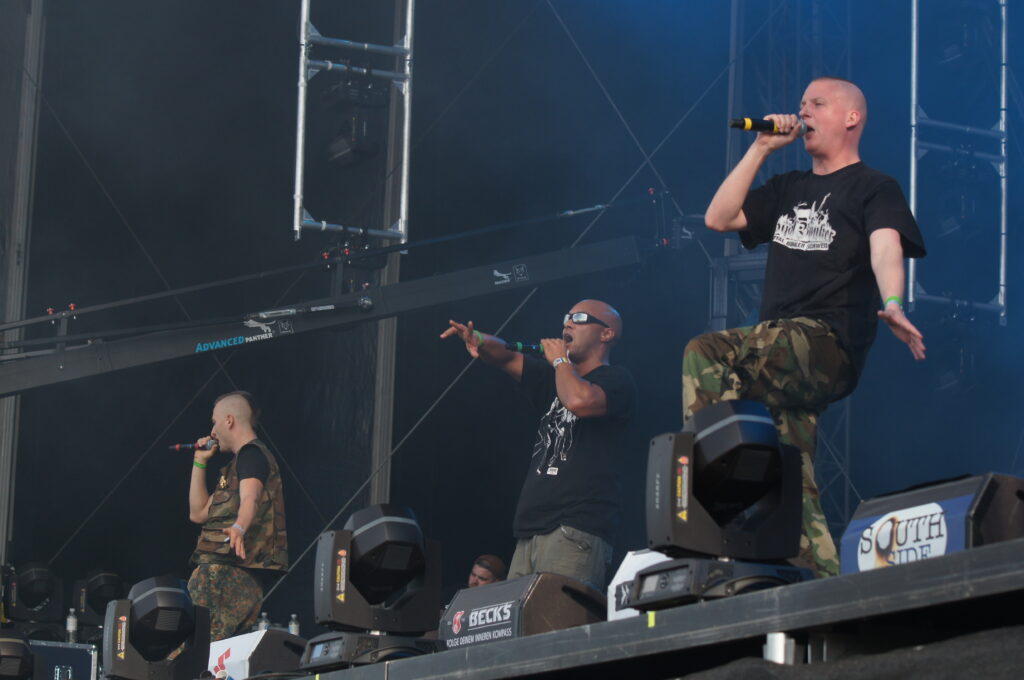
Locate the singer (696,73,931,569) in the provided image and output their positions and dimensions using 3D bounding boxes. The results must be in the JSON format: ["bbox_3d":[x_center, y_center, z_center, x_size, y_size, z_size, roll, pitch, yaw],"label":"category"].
[{"bbox_3d":[0.873,0.061,9.183,0.640,1.700,0.600,12,-15,-42],"label":"singer"}]

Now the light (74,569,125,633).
[{"bbox_3d":[-2.769,1.784,21.350,0.350,0.505,0.370,7,-12,-24],"label":"light"}]

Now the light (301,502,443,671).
[{"bbox_3d":[-0.434,0.764,9.950,0.350,0.505,0.370,7,-12,-24],"label":"light"}]

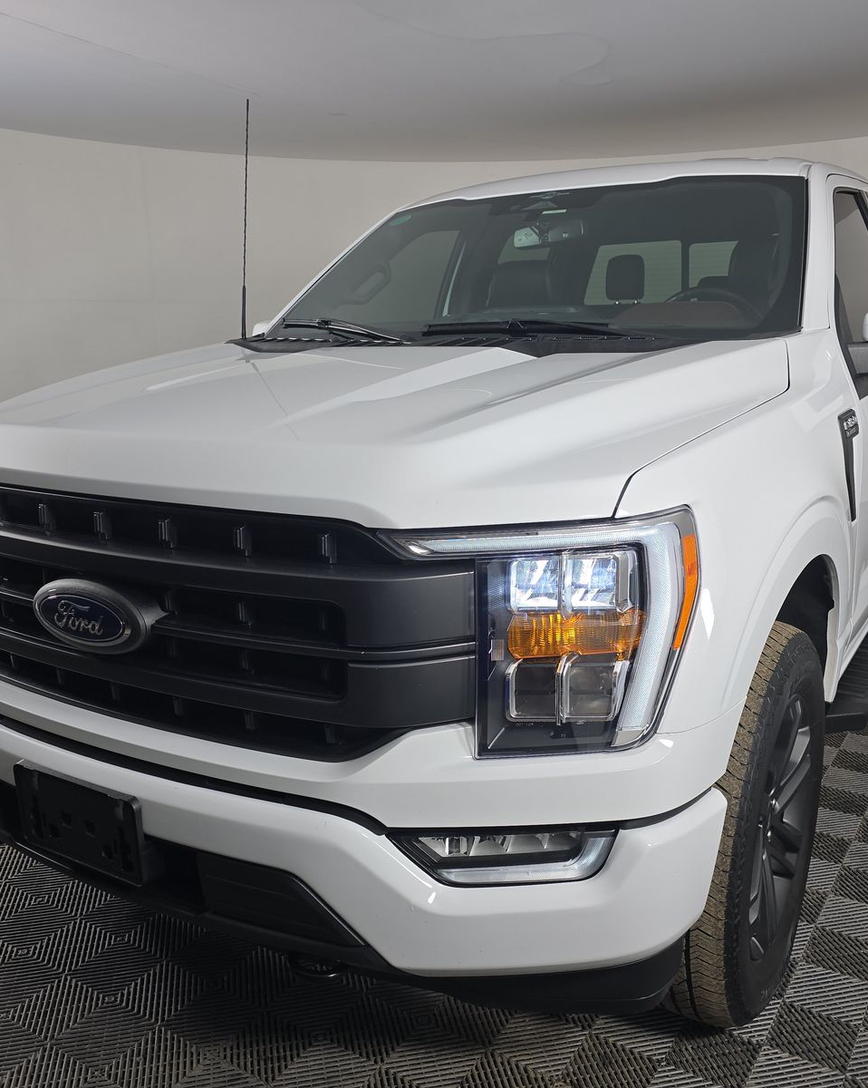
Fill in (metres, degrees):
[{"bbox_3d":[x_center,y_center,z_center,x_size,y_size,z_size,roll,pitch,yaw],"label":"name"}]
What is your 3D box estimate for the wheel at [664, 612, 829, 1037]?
[{"bbox_3d":[0.614,0.561,2.054,0.279,0.813,0.818,7,15,31],"label":"wheel"}]

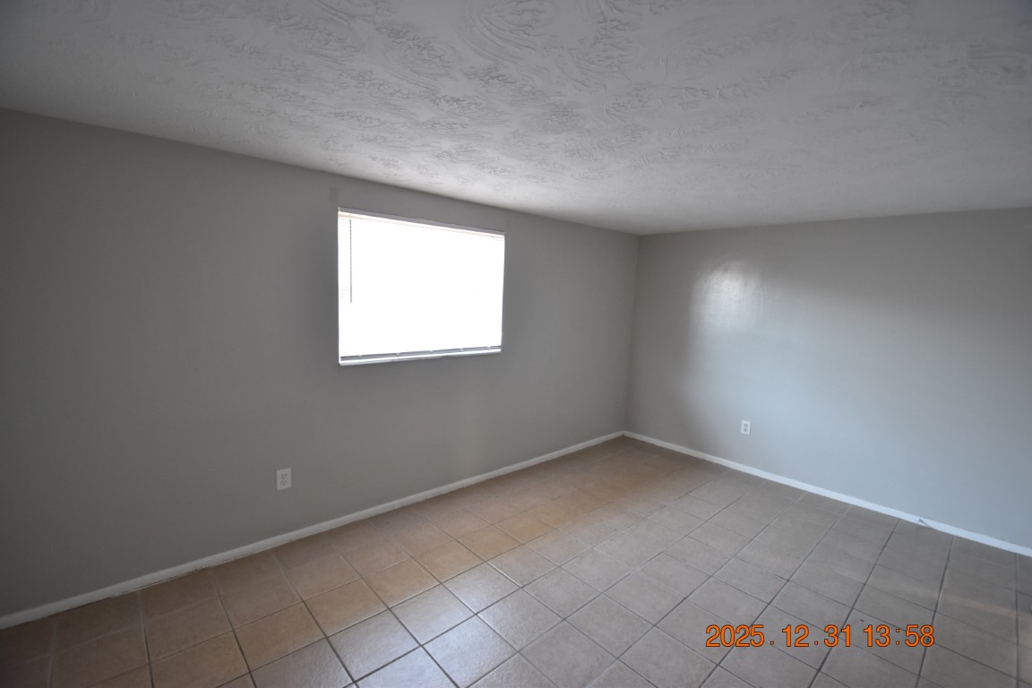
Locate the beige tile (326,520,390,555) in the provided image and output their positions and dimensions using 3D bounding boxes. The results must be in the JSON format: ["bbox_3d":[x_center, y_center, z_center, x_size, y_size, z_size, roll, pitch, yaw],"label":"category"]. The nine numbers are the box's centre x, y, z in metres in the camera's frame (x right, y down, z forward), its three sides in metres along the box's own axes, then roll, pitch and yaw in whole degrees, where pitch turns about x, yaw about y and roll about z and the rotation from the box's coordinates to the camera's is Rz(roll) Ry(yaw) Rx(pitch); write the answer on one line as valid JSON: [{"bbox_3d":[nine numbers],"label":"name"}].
[{"bbox_3d":[-1.047,1.274,2.852,0.306,0.010,0.306,-2,7,-42],"label":"beige tile"}]

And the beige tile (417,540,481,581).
[{"bbox_3d":[-0.394,1.303,2.581,0.302,0.010,0.302,-3,8,-42],"label":"beige tile"}]

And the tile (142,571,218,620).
[{"bbox_3d":[-1.720,1.278,2.203,0.303,0.010,0.303,-2,7,-42],"label":"tile"}]

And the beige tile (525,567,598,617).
[{"bbox_3d":[0.252,1.351,2.332,0.302,0.010,0.302,-3,8,-42],"label":"beige tile"}]

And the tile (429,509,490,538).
[{"bbox_3d":[-0.387,1.262,3.021,0.303,0.010,0.303,-2,7,-42],"label":"tile"}]

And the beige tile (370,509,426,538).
[{"bbox_3d":[-0.802,1.244,3.029,0.302,0.010,0.280,-3,8,-42],"label":"beige tile"}]

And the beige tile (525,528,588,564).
[{"bbox_3d":[0.274,1.308,2.768,0.302,0.010,0.302,-3,8,-42],"label":"beige tile"}]

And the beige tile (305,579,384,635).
[{"bbox_3d":[-0.854,1.329,2.166,0.302,0.010,0.302,-3,8,-42],"label":"beige tile"}]

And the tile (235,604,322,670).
[{"bbox_3d":[-1.096,1.345,1.990,0.306,0.010,0.306,-2,7,-42],"label":"tile"}]

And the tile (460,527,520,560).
[{"bbox_3d":[-0.164,1.291,2.788,0.302,0.010,0.302,-3,8,-42],"label":"tile"}]

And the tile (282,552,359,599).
[{"bbox_3d":[-1.073,1.288,2.393,0.303,0.010,0.303,-2,7,-42],"label":"tile"}]

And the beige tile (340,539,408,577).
[{"bbox_3d":[-0.837,1.281,2.589,0.303,0.010,0.303,-2,7,-42],"label":"beige tile"}]

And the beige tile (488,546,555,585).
[{"bbox_3d":[0.044,1.321,2.560,0.302,0.010,0.302,-3,8,-42],"label":"beige tile"}]

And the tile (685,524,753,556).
[{"bbox_3d":[1.404,1.346,2.966,0.306,0.010,0.306,-2,7,-42],"label":"tile"}]

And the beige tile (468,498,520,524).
[{"bbox_3d":[-0.142,1.248,3.225,0.302,0.010,0.302,-3,8,-42],"label":"beige tile"}]

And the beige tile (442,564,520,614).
[{"bbox_3d":[-0.186,1.334,2.352,0.302,0.010,0.302,-3,8,-42],"label":"beige tile"}]

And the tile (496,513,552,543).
[{"bbox_3d":[0.061,1.296,3.033,0.306,0.010,0.306,-2,7,-42],"label":"tile"}]

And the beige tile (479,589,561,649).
[{"bbox_3d":[0.021,1.355,2.131,0.303,0.010,0.303,-2,7,-42],"label":"beige tile"}]

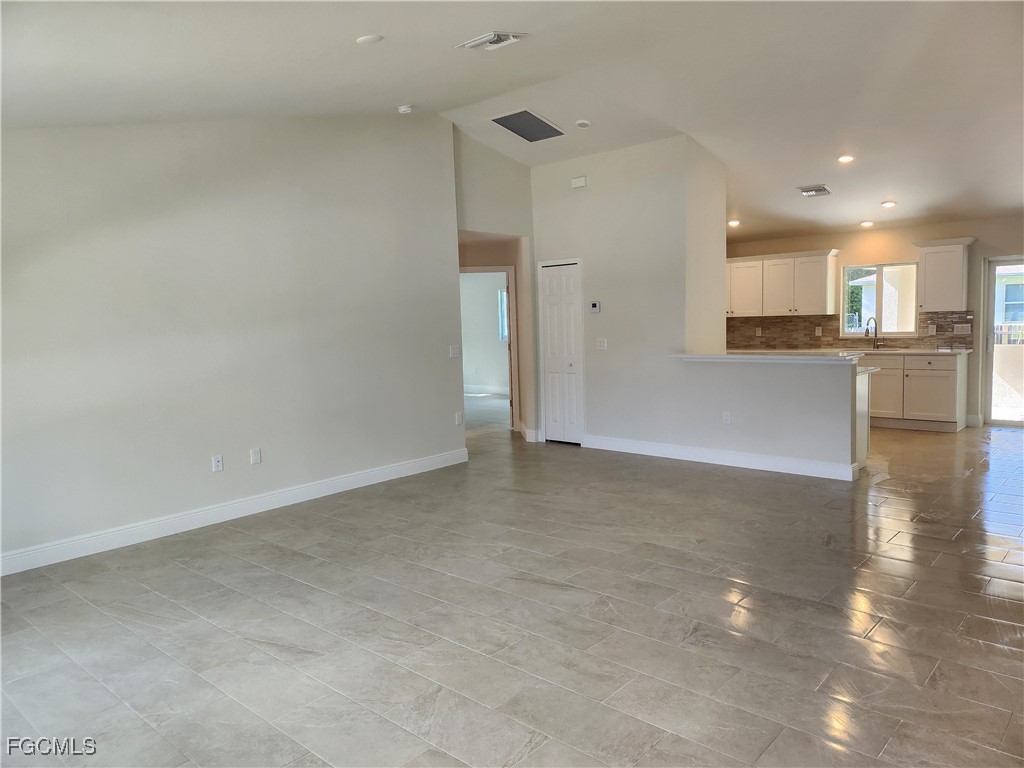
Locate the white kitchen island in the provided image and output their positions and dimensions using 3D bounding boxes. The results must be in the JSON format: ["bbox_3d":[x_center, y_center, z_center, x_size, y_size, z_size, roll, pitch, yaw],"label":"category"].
[{"bbox_3d":[2.475,0.232,6.801,1.690,1.080,0.830,3,7,42],"label":"white kitchen island"}]

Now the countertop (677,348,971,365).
[{"bbox_3d":[3.368,-0.333,7.728,2.250,0.180,3.500,3,7,42],"label":"countertop"}]

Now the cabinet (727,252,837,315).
[{"bbox_3d":[3.586,-1.327,9.514,1.430,0.825,0.370,3,7,42],"label":"cabinet"}]

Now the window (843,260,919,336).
[{"bbox_3d":[4.607,-1.036,8.914,0.905,0.910,0.120,3,7,42],"label":"window"}]

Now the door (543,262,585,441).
[{"bbox_3d":[0.586,-0.355,8.152,0.610,2.120,0.120,3,7,42],"label":"door"}]

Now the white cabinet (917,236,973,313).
[{"bbox_3d":[5.017,-1.254,8.236,0.550,0.825,0.380,3,7,42],"label":"white cabinet"}]

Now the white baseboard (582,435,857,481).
[{"bbox_3d":[1.868,0.702,7.048,2.870,0.140,0.050,3,7,42],"label":"white baseboard"}]

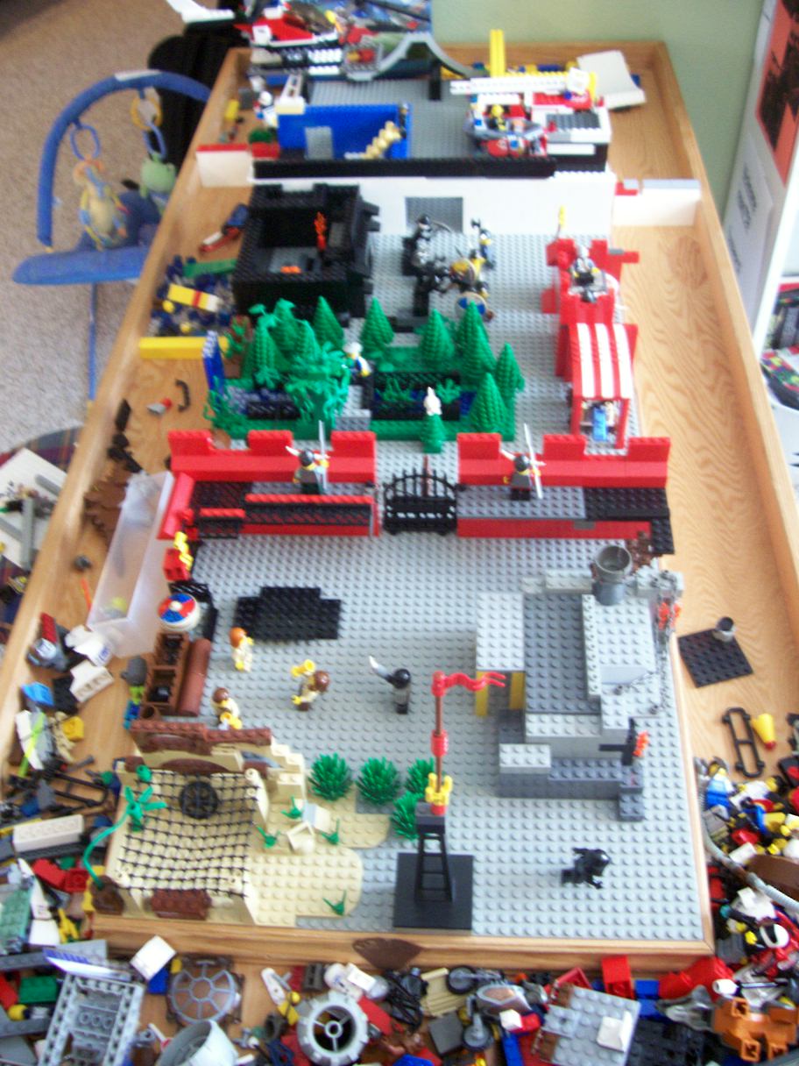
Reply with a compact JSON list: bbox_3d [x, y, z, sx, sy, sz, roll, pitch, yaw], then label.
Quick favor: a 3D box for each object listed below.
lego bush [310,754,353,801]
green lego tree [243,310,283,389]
[{"bbox_3d":[-0.045,0.164,0.702,0.029,0.036,0.029,0,49,5],"label":"lego bush"},{"bbox_3d":[-0.123,-0.175,0.973,0.033,0.066,0.033,0,49,5],"label":"green lego tree"}]

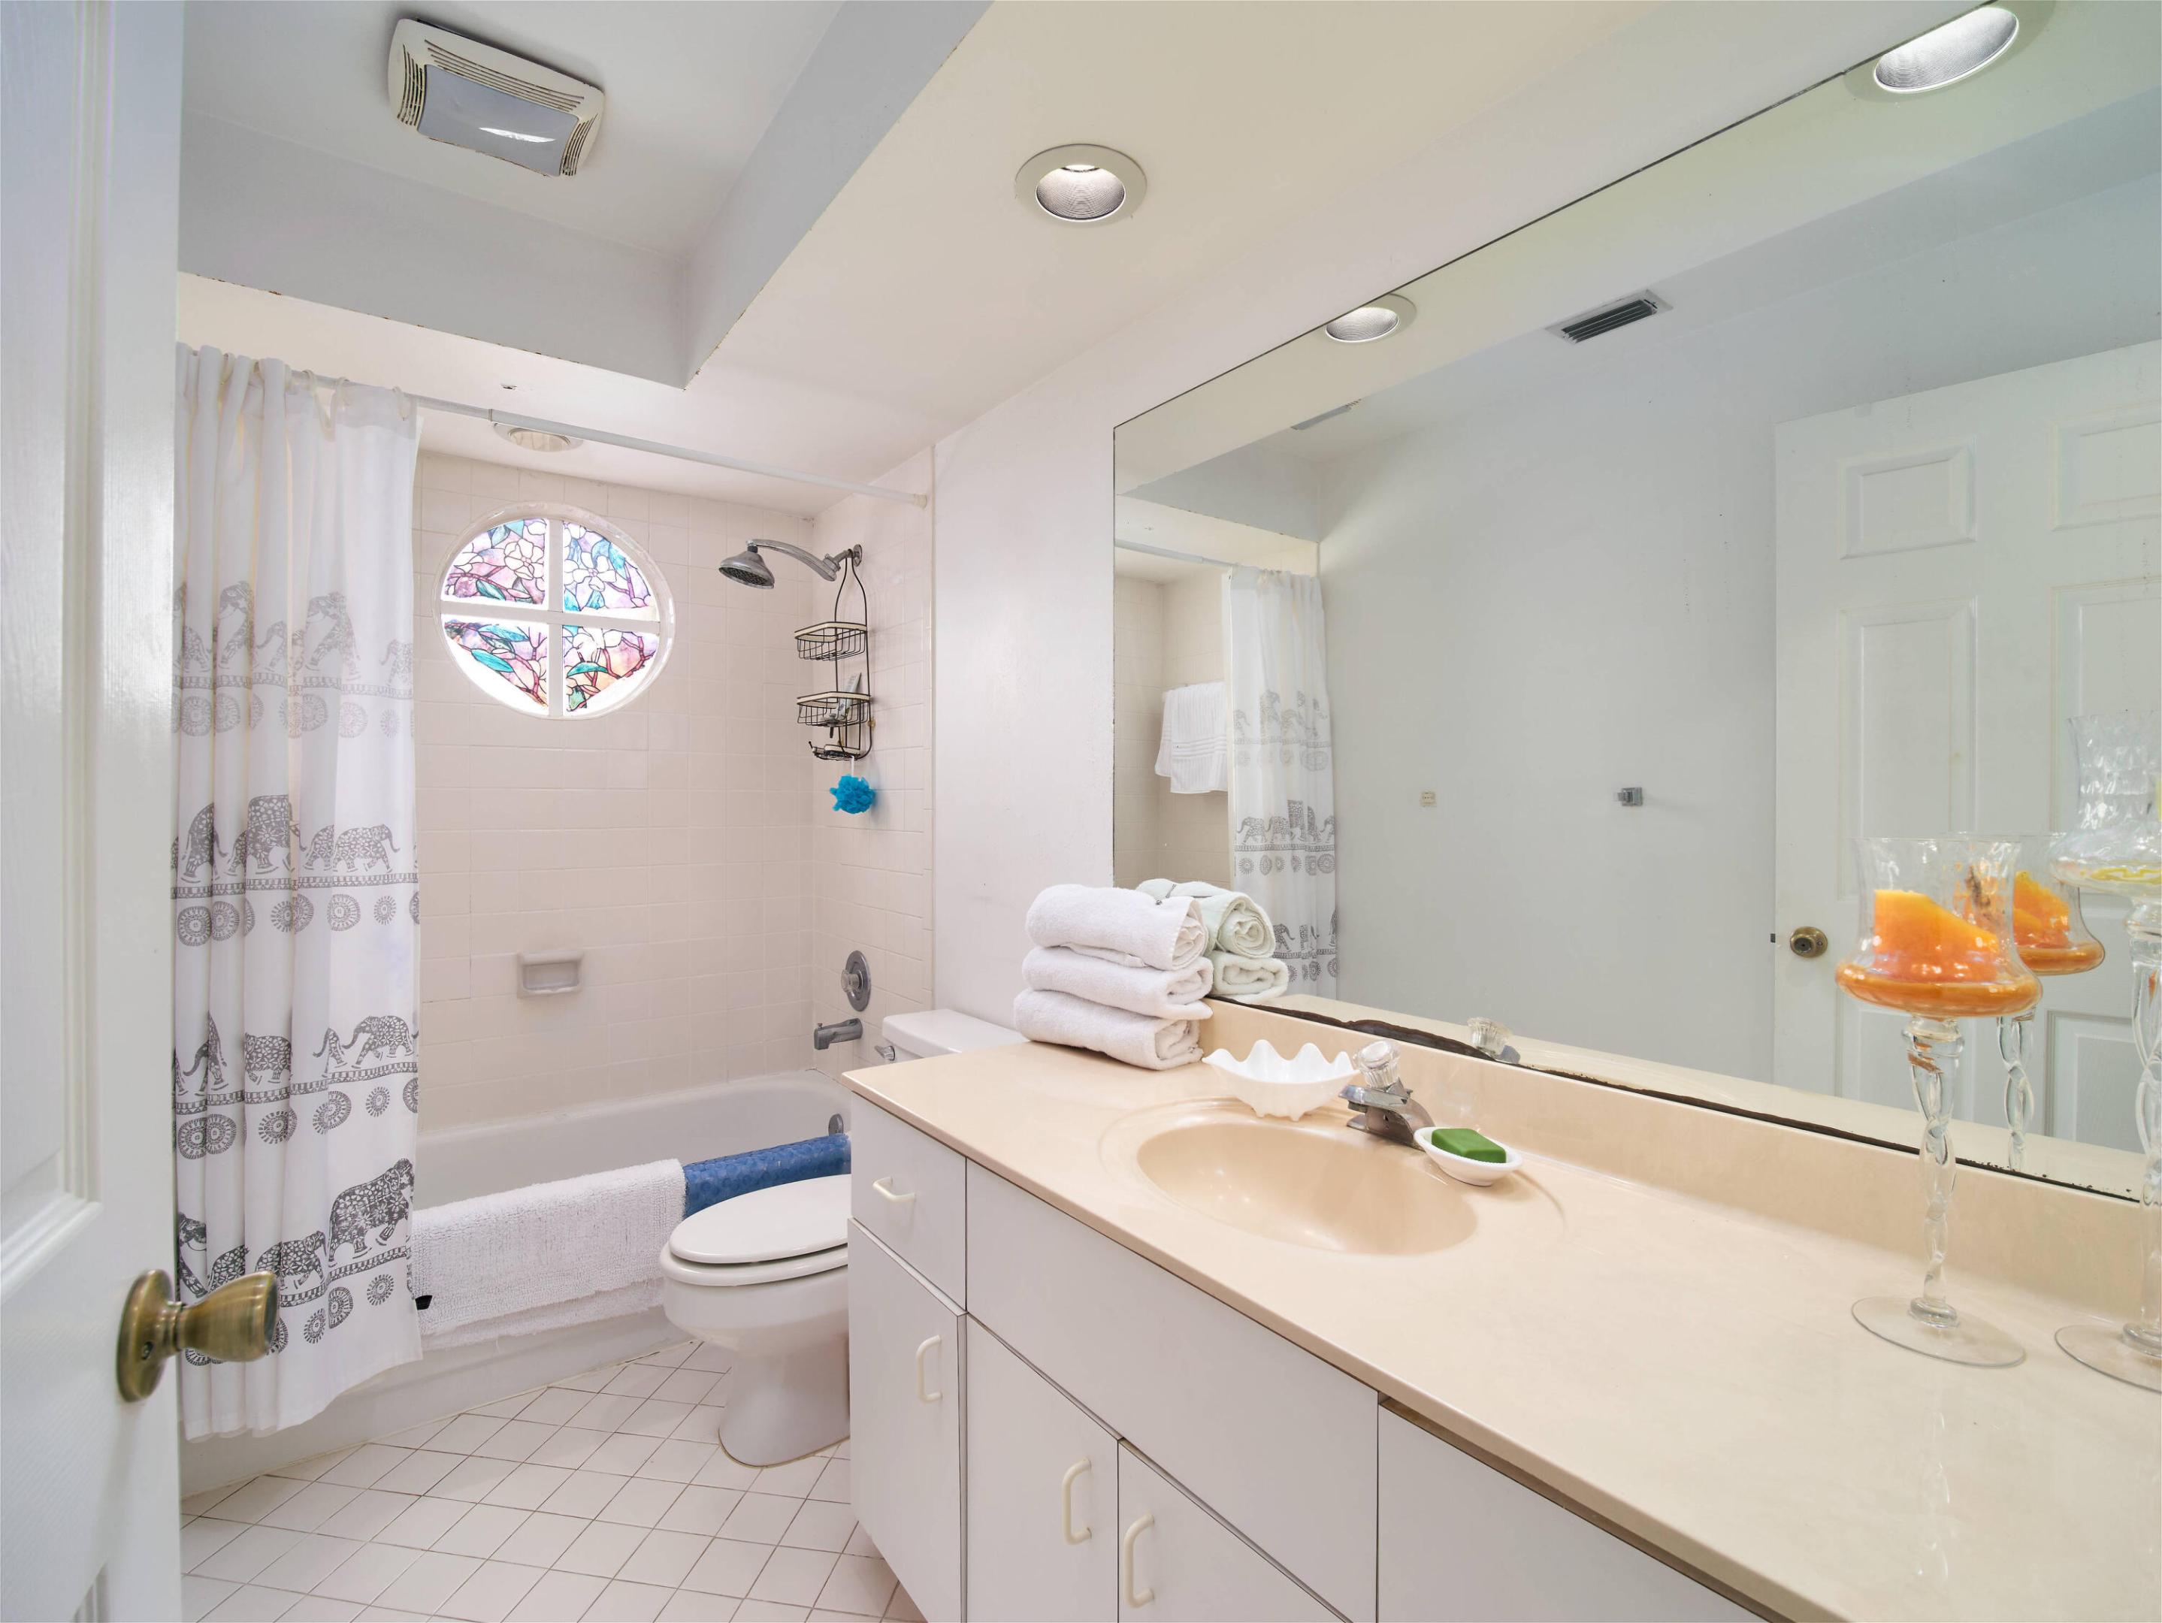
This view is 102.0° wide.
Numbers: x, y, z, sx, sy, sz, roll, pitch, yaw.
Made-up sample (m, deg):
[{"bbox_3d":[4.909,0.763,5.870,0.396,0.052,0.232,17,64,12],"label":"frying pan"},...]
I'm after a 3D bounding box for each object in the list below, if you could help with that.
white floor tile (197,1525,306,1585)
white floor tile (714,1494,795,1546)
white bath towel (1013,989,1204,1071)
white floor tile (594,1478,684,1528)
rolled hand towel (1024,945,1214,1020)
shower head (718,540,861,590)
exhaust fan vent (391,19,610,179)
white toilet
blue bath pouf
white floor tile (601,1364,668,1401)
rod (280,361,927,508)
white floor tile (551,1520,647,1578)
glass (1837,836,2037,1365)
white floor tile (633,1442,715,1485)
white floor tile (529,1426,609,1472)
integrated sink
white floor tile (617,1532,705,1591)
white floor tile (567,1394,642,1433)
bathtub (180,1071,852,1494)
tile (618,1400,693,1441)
[{"bbox_3d":[-1.436,1.290,1.516,0.117,0.010,0.105,0,1,12],"label":"white floor tile"},{"bbox_3d":[-0.583,1.295,1.599,0.112,0.008,0.104,0,0,10],"label":"white floor tile"},{"bbox_3d":[0.049,0.433,1.768,0.172,0.099,0.354,0,1,-41],"label":"white bath towel"},{"bbox_3d":[-0.813,1.289,1.627,0.118,0.010,0.103,0,1,10],"label":"white floor tile"},{"bbox_3d":[0.068,0.317,1.655,0.300,0.085,0.160,0,0,42],"label":"rolled hand towel"},{"bbox_3d":[-0.816,-0.696,2.454,0.407,0.185,0.150,0,0,-38],"label":"shower head"},{"bbox_3d":[-1.056,-1.272,1.578,0.291,0.040,0.241,0,0,-36],"label":"exhaust fan vent"},{"bbox_3d":[-0.528,0.921,1.979,0.768,0.724,0.483,0,1,-39],"label":"white toilet"},{"bbox_3d":[-0.659,-0.049,2.520,0.110,0.115,0.110,0,0,-35],"label":"blue bath pouf"},{"bbox_3d":[-0.950,1.225,1.875,0.106,0.010,0.097,0,0,9],"label":"white floor tile"},{"bbox_3d":[-1.008,-0.824,1.933,1.430,0.028,0.028,0,0,-34],"label":"rod"},{"bbox_3d":[-0.836,1.295,1.532,0.112,0.008,0.104,0,0,10],"label":"white floor tile"},{"bbox_3d":[0.727,0.232,0.741,0.124,0.415,0.124,0,0,-35],"label":"glass"},{"bbox_3d":[-0.800,1.294,1.738,0.112,0.008,0.104,0,0,10],"label":"white floor tile"},{"bbox_3d":[-1.028,1.288,1.764,0.116,0.010,0.101,0,1,14],"label":"white floor tile"},{"bbox_3d":[0.279,0.562,1.170,0.345,0.153,0.463,0,1,-41],"label":"integrated sink"},{"bbox_3d":[-0.714,1.290,1.506,0.114,0.010,0.102,0,1,11],"label":"white floor tile"},{"bbox_3d":[-0.965,1.225,1.777,0.106,0.010,0.097,0,0,9],"label":"white floor tile"},{"bbox_3d":[-1.379,1.078,2.247,1.575,0.424,0.713,0,0,-34],"label":"bathtub"},{"bbox_3d":[-0.854,1.225,1.760,0.106,0.010,0.097,0,0,9],"label":"tile"}]

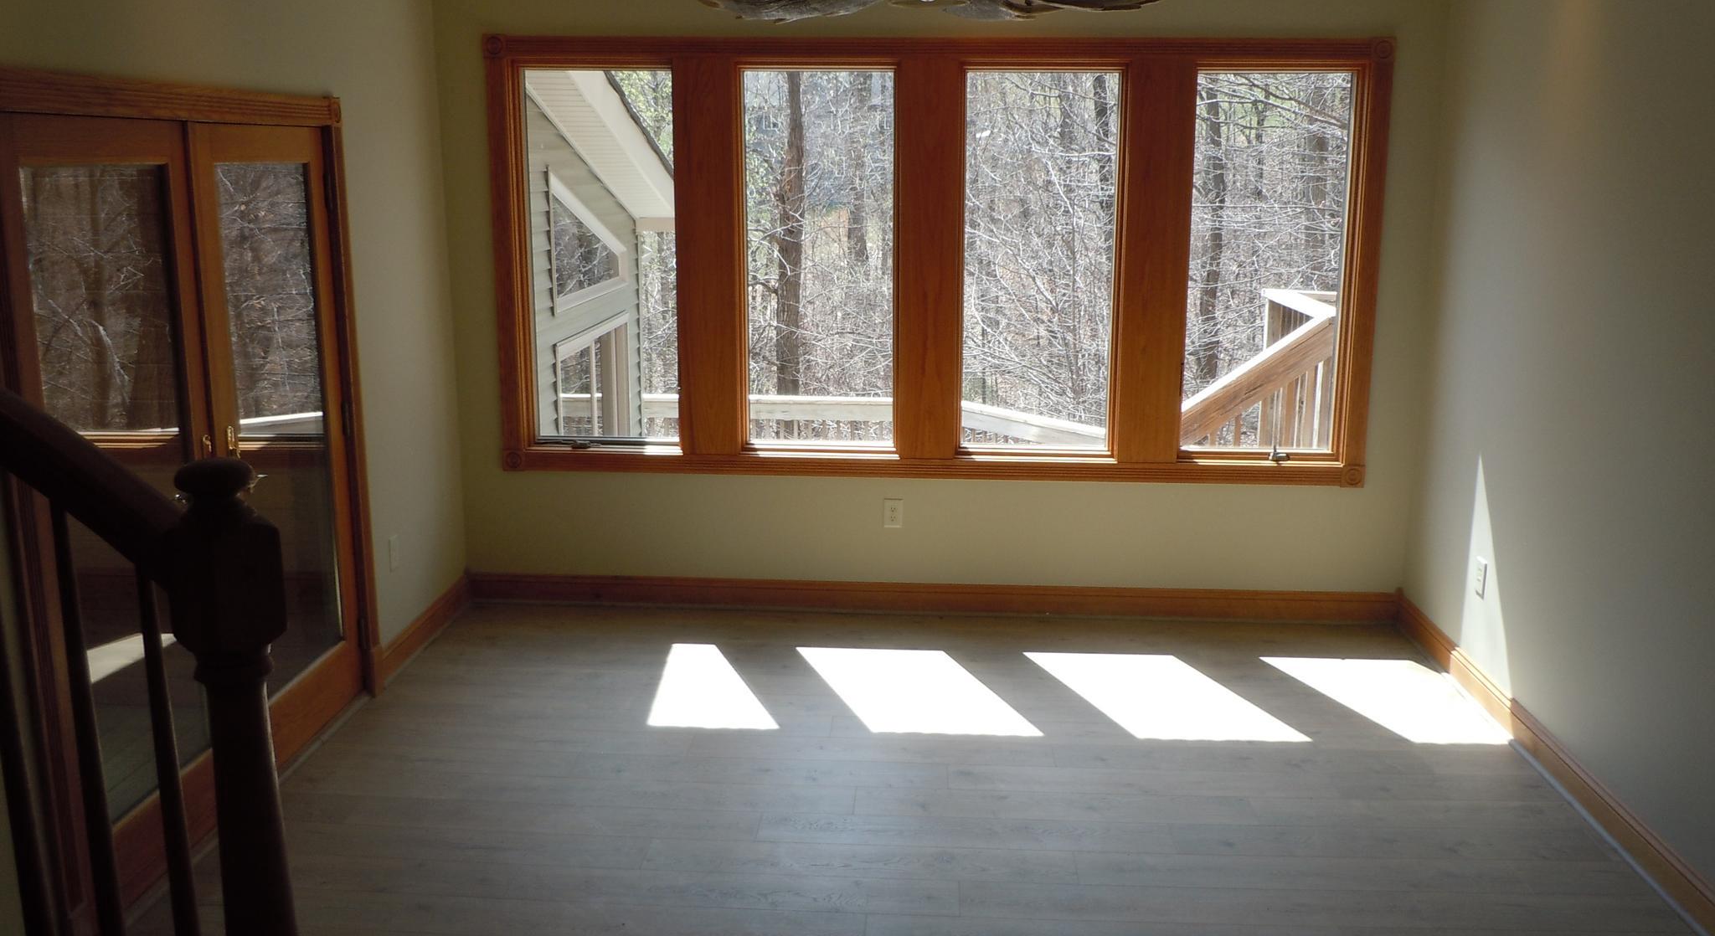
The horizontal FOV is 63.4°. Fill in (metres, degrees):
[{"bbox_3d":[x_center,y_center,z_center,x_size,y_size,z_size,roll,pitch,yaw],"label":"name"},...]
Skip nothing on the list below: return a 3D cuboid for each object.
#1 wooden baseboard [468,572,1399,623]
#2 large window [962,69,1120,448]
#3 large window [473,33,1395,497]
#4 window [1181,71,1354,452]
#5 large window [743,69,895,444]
[{"bbox_3d":[0.291,0.567,5.992,4.010,0.136,0.022,1,12,3],"label":"wooden baseboard"},{"bbox_3d":[0.750,-0.840,5.731,0.636,1.544,0.060,1,12,3],"label":"large window"},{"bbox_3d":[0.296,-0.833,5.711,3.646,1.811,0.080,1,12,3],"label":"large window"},{"bbox_3d":[1.674,-0.823,5.683,0.627,1.533,0.060,1,12,3],"label":"window"},{"bbox_3d":[-0.160,-0.861,5.777,0.629,1.539,0.060,1,12,3],"label":"large window"}]

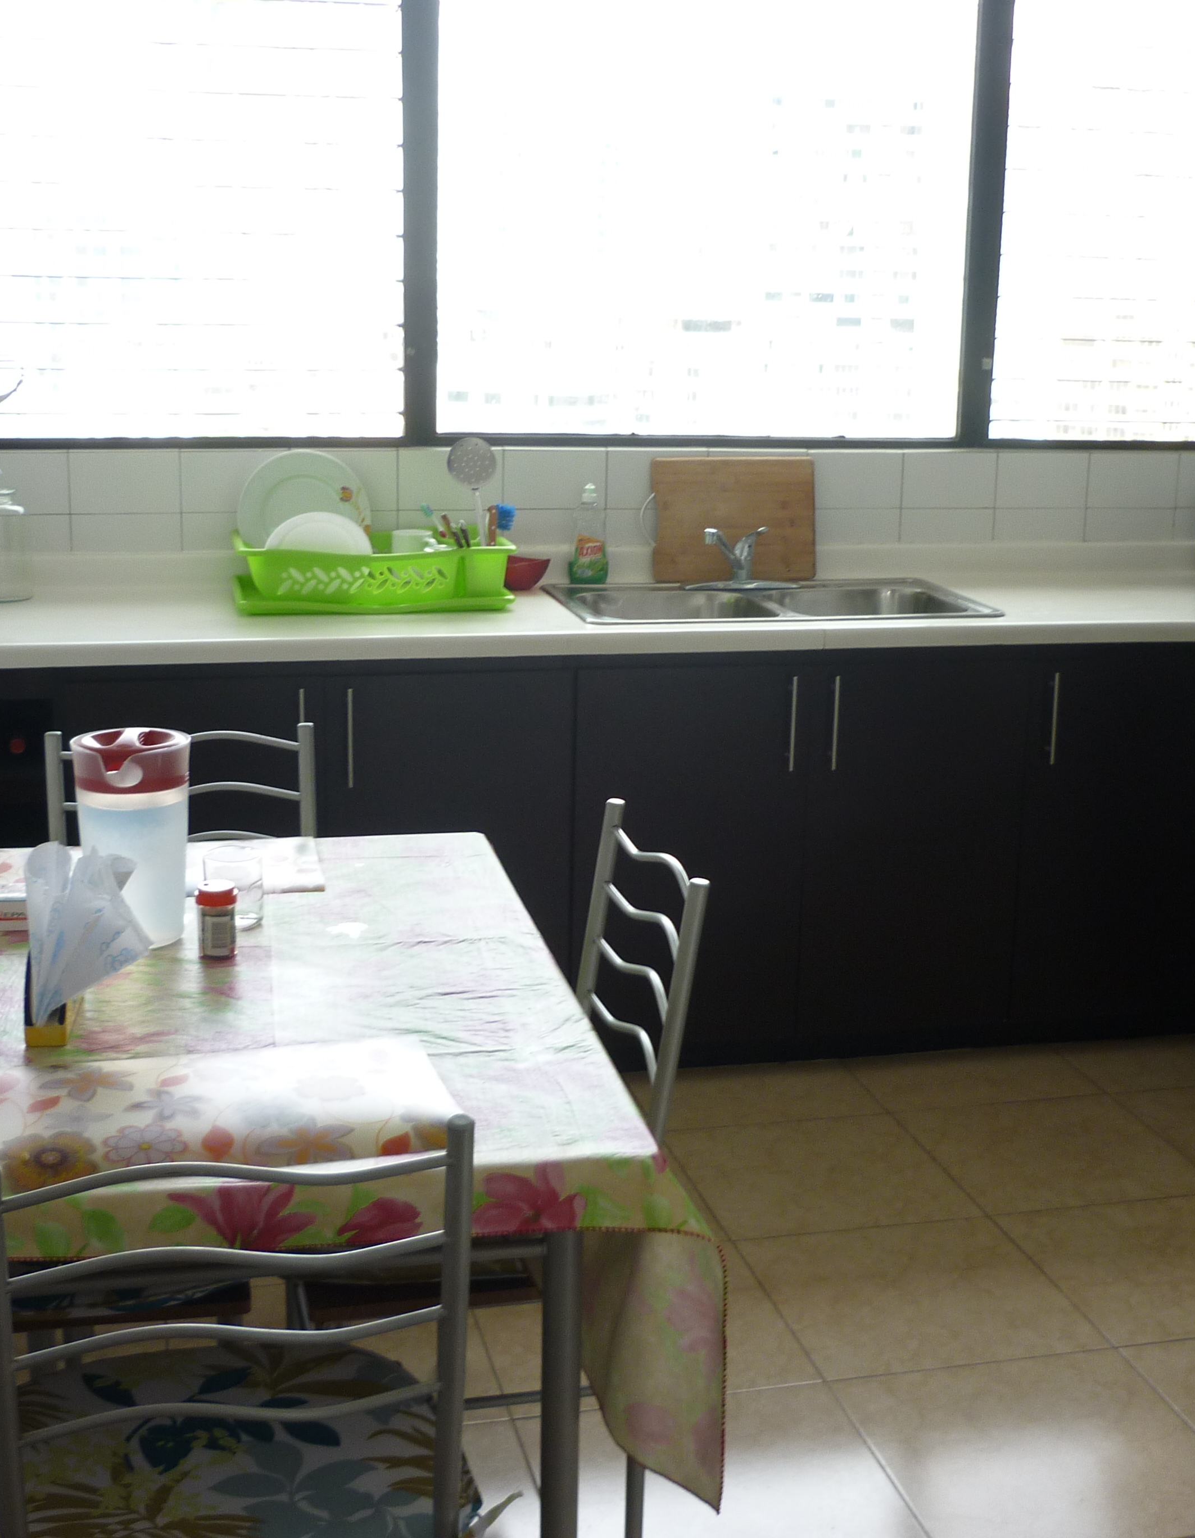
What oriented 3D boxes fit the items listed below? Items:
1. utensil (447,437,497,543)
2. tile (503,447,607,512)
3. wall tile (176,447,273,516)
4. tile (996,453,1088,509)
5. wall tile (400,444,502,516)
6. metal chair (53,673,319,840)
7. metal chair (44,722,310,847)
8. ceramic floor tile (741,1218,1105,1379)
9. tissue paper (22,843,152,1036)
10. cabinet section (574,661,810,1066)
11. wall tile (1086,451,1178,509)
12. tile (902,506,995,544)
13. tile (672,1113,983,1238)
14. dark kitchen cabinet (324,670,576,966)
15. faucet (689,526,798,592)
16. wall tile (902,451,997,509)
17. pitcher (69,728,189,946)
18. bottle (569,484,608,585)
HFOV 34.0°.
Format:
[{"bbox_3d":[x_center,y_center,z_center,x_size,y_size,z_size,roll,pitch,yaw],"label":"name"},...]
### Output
[{"bbox_3d":[-0.224,-0.493,3.805,0.097,0.305,0.040,-14,17,-10],"label":"utensil"},{"bbox_3d":[-0.089,-0.602,4.071,0.217,0.127,0.010,-2,14,-13],"label":"tile"},{"bbox_3d":[-0.724,-0.573,3.914,0.210,0.117,0.010,-2,14,-13],"label":"wall tile"},{"bbox_3d":[0.990,-0.642,4.352,0.220,0.127,0.010,-2,14,-14],"label":"tile"},{"bbox_3d":[-0.303,-0.599,4.040,0.222,0.135,0.010,-2,14,-14],"label":"wall tile"},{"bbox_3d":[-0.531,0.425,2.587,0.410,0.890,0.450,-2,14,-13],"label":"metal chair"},{"bbox_3d":[-0.570,0.421,2.764,0.400,0.885,0.460,-2,14,-12],"label":"metal chair"},{"bbox_3d":[0.503,0.824,3.073,0.446,0.010,0.446,-2,14,-13],"label":"ceramic floor tile"},{"bbox_3d":[-0.507,0.171,1.948,0.119,0.191,0.089,-2,14,-13],"label":"tissue paper"},{"bbox_3d":[0.107,0.137,3.986,0.451,0.836,0.580,-2,14,-13],"label":"cabinet section"},{"bbox_3d":[1.197,-0.643,4.368,0.216,0.123,0.010,-2,14,-13],"label":"wall tile"},{"bbox_3d":[0.797,-0.551,4.439,0.226,0.080,0.010,-2,14,-12],"label":"tile"},{"bbox_3d":[0.399,0.719,3.494,0.446,0.010,0.446,-2,14,-13],"label":"tile"},{"bbox_3d":[-0.328,0.123,3.824,0.453,0.750,0.540,-2,14,-13],"label":"dark kitchen cabinet"},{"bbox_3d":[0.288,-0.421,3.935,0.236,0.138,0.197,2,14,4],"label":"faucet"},{"bbox_3d":[0.774,-0.634,4.300,0.222,0.127,0.010,-2,14,-14],"label":"wall tile"},{"bbox_3d":[-0.531,0.077,2.236,0.132,0.225,0.136,1,14,0],"label":"pitcher"},{"bbox_3d":[-0.015,-0.486,4.064,0.075,0.209,0.050,-2,14,-14],"label":"bottle"}]

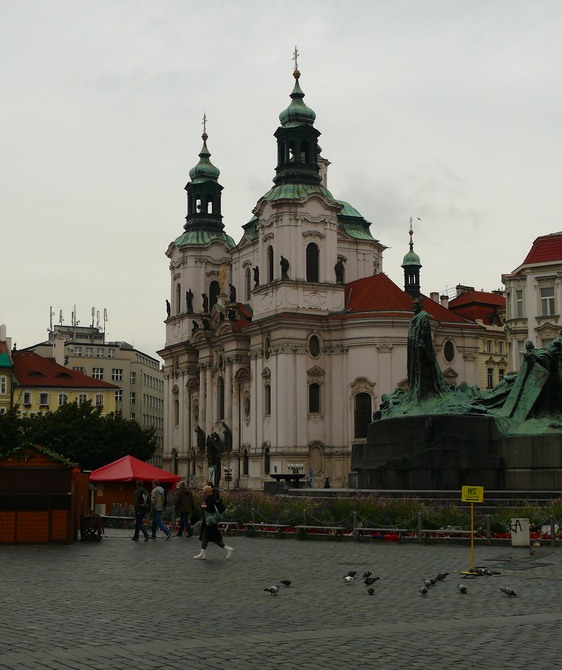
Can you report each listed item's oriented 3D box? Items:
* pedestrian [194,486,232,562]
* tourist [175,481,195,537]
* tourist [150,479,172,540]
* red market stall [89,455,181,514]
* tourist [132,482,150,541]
[{"bbox_3d":[-1.535,4.216,25.337,0.820,1.610,0.550,1,-8,-6],"label":"pedestrian"},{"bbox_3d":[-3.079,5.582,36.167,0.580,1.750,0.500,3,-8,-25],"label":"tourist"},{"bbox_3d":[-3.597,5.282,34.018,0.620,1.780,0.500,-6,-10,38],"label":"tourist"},{"bbox_3d":[-6.467,6.570,48.053,3.100,2.920,3.100,-5,-9,33],"label":"red market stall"},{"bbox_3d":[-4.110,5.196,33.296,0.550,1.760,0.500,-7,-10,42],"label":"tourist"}]

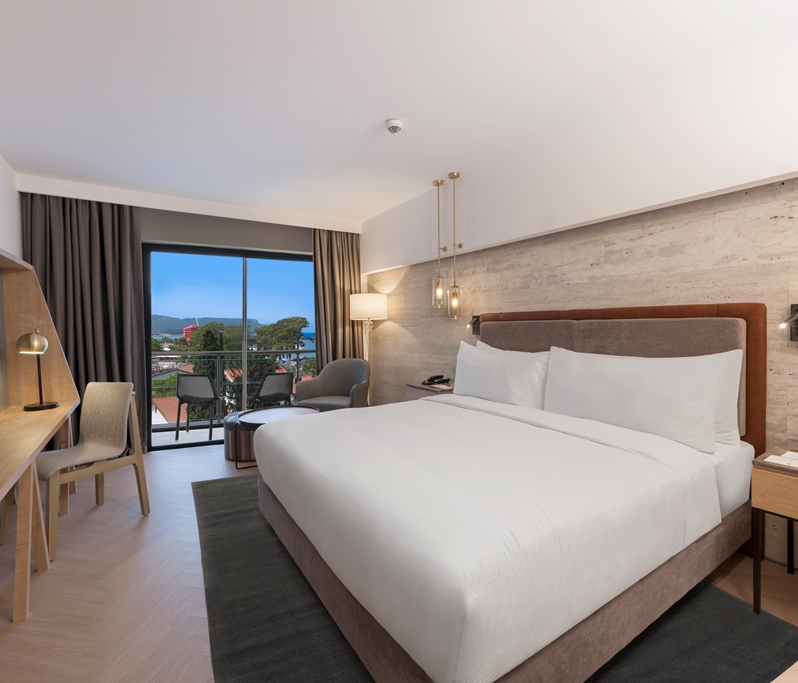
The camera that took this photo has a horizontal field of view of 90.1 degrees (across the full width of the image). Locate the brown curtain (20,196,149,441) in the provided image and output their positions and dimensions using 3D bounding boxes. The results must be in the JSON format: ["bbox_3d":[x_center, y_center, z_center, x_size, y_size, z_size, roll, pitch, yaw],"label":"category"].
[{"bbox_3d":[-2.981,-0.109,3.810,0.883,2.475,0.136,-2,3,-33],"label":"brown curtain"}]

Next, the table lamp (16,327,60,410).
[{"bbox_3d":[-2.426,0.176,2.680,0.182,0.510,0.191,-2,3,-33],"label":"table lamp"}]

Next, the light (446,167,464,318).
[{"bbox_3d":[0.529,-0.884,3.739,0.132,1.345,0.132,-2,3,-33],"label":"light"}]

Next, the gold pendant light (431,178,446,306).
[{"bbox_3d":[0.399,-0.944,3.923,0.132,1.236,0.132,-1,2,0],"label":"gold pendant light"}]

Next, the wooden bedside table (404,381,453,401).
[{"bbox_3d":[0.411,0.753,3.849,0.501,0.655,0.510,-2,3,-33],"label":"wooden bedside table"}]

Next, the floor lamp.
[{"bbox_3d":[-0.368,0.232,4.910,0.455,1.638,0.455,-2,3,-33],"label":"floor lamp"}]

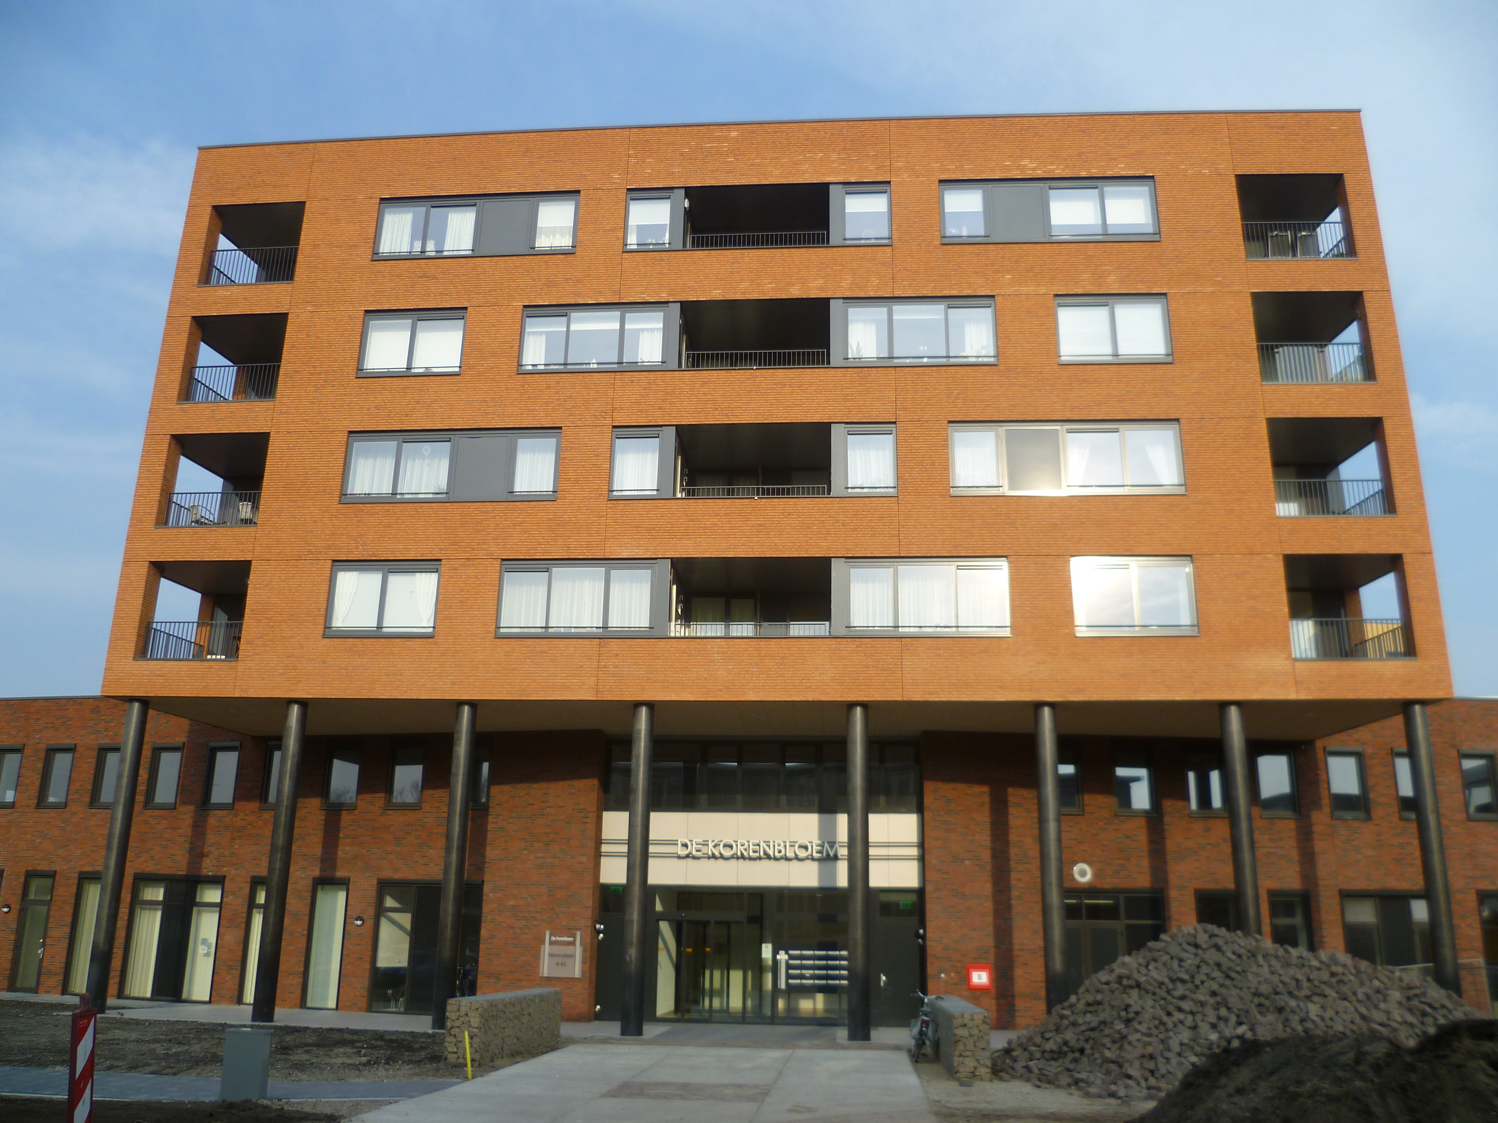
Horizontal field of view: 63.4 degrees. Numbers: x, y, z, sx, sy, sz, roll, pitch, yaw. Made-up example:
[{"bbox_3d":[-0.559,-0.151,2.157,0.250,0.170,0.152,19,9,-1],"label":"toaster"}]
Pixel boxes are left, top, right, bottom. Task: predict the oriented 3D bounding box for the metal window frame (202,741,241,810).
[{"bbox_3d":[-13.352,5.437,30.678,0.935,1.718,0.150,-3,-17,13],"label":"metal window frame"}]

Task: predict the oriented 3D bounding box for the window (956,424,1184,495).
[{"bbox_3d":[6.609,-2.162,25.291,4.813,1.668,0.150,0,-17,5],"label":"window"}]

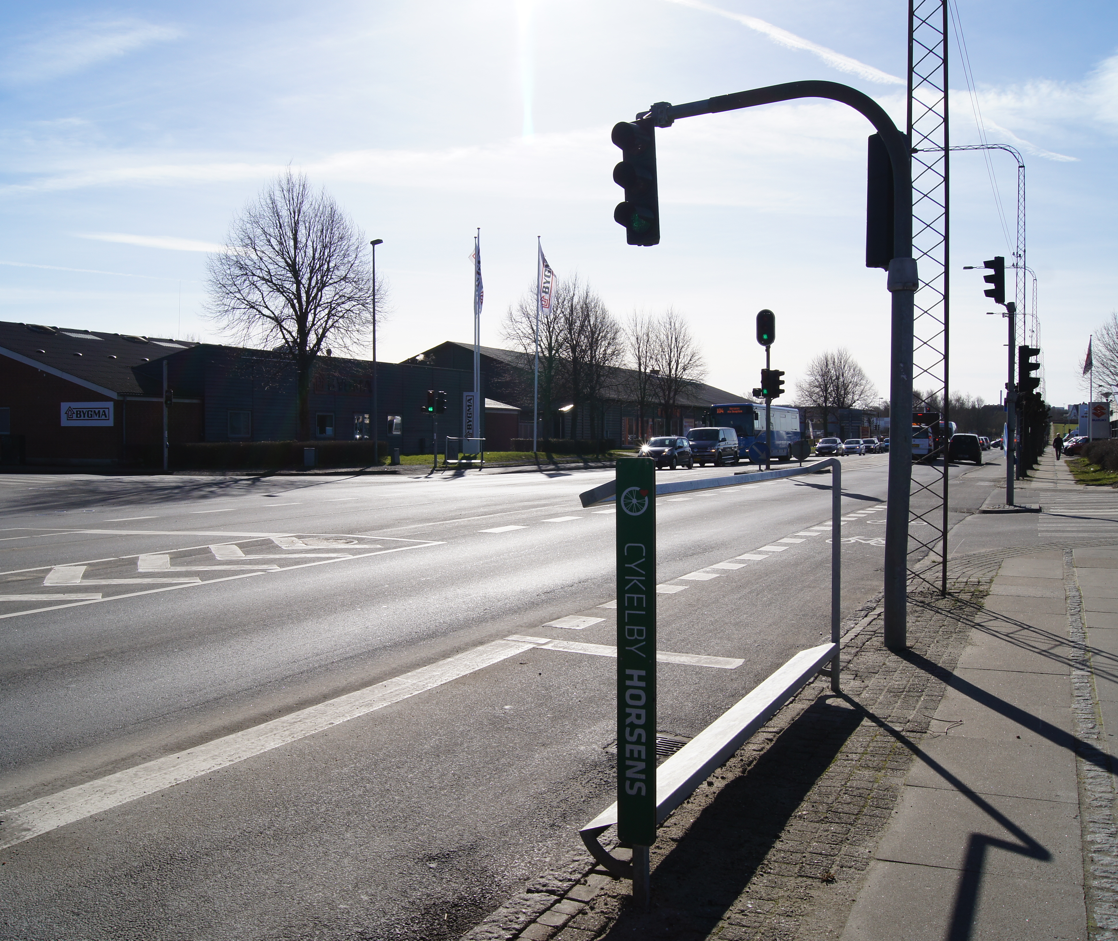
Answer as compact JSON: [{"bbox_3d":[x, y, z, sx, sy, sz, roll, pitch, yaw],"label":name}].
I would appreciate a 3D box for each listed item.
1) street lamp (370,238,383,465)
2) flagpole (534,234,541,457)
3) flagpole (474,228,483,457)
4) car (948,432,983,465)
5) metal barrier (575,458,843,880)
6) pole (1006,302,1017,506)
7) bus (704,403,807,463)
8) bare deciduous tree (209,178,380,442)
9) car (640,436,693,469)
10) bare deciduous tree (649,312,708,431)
[{"bbox_3d":[-8.144,-5.303,47.400,0.580,10.100,0.260,1,2,25],"label":"street lamp"},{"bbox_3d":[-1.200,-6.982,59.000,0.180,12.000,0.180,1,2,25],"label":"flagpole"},{"bbox_3d":[-4.099,-6.559,54.000,0.350,11.550,0.350,0,2,0],"label":"flagpole"},{"bbox_3d":[23.020,-1.220,60.000,1.780,1.660,4.350,1,2,25],"label":"car"},{"bbox_3d":[0.803,0.585,4.439,0.270,1.330,3.070,1,2,25],"label":"metal barrier"},{"bbox_3d":[9.029,-1.326,21.200,0.180,4.060,0.180,1,2,25],"label":"pole"},{"bbox_3d":[12.320,-2.220,65.400,2.550,3.220,12.000,1,2,25],"label":"bus"},{"bbox_3d":[-12.111,-7.079,48.500,7.900,13.400,7.900,0,2,0],"label":"bare deciduous tree"},{"bbox_3d":[5.080,-0.860,50.200,1.700,1.500,3.850,1,2,25],"label":"car"},{"bbox_3d":[8.107,-6.418,72.000,3.900,9.400,4.000,0,2,0],"label":"bare deciduous tree"}]

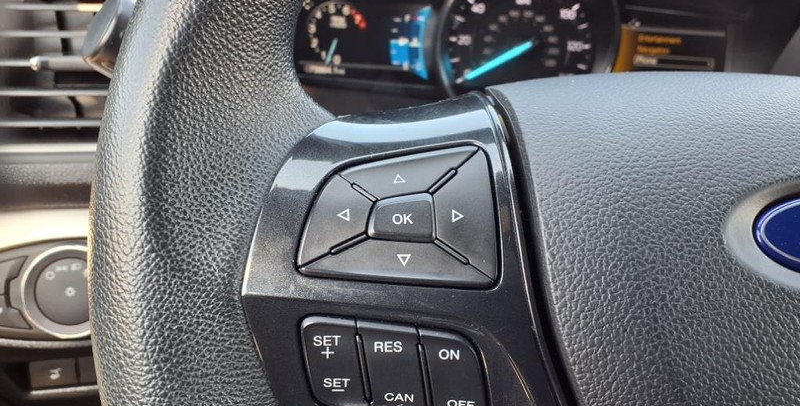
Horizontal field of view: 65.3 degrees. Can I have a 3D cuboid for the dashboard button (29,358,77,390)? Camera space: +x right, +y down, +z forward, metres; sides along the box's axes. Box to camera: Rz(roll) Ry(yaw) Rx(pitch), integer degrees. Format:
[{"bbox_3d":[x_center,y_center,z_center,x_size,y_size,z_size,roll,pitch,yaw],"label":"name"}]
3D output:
[{"bbox_3d":[-0.176,0.085,0.320,0.021,0.014,0.008,-2,14,-18],"label":"dashboard button"}]

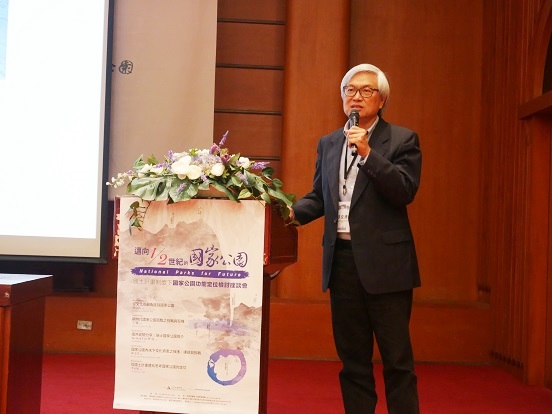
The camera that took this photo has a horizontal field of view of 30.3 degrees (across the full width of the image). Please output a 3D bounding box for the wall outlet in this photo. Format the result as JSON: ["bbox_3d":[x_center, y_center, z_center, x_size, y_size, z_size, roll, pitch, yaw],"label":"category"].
[{"bbox_3d":[-1.592,0.987,8.500,0.118,0.072,0.012,4,-2,-4],"label":"wall outlet"}]

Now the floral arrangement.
[{"bbox_3d":[-0.305,-0.107,4.130,0.710,0.385,0.380,2,-2,11],"label":"floral arrangement"}]

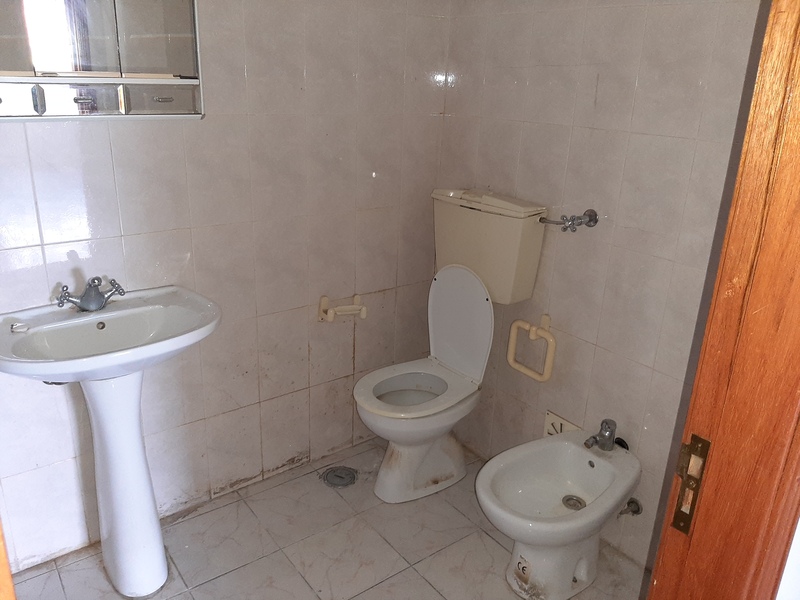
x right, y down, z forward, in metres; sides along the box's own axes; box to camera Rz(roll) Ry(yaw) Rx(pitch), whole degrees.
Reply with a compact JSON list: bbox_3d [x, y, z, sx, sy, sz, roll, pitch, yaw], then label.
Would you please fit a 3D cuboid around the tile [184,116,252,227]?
[{"bbox_3d":[-0.555,-0.394,1.917,0.200,0.330,0.010,-13,25,-36],"label":"tile"}]

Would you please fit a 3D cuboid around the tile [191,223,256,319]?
[{"bbox_3d":[-0.571,-0.083,2.039,0.201,0.333,0.010,-12,24,-35],"label":"tile"}]

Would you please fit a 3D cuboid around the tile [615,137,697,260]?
[{"bbox_3d":[0.716,-0.292,1.766,0.010,0.330,0.200,-12,24,-35],"label":"tile"}]

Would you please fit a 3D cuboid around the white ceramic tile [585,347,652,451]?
[{"bbox_3d":[0.694,0.335,1.996,0.010,0.333,0.201,-13,24,-35],"label":"white ceramic tile"}]

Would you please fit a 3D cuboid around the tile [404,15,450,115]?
[{"bbox_3d":[0.096,-0.853,2.282,0.201,0.333,0.010,-12,24,-35],"label":"tile"}]

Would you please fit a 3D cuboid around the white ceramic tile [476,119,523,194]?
[{"bbox_3d":[0.353,-0.468,2.221,0.010,0.333,0.201,-13,24,-35],"label":"white ceramic tile"}]

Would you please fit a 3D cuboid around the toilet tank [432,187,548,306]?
[{"bbox_3d":[0.298,-0.204,2.234,0.135,0.322,0.438,-13,24,-35],"label":"toilet tank"}]

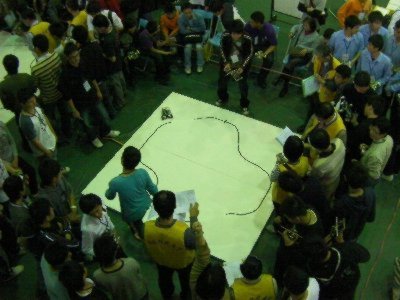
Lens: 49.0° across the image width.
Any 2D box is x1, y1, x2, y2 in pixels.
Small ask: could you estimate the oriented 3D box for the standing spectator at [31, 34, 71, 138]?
[{"bbox_3d":[-2.010,-0.882,6.289,0.600,1.680,0.450,-35,55,-25],"label":"standing spectator"}]

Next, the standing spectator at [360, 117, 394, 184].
[{"bbox_3d":[1.948,0.271,5.088,0.500,1.630,0.520,-10,48,-6],"label":"standing spectator"}]

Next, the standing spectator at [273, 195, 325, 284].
[{"bbox_3d":[0.939,0.991,4.498,0.500,1.620,0.520,-15,49,-10],"label":"standing spectator"}]

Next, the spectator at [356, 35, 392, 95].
[{"bbox_3d":[2.244,-0.835,5.979,0.520,1.680,0.430,10,48,12],"label":"spectator"}]

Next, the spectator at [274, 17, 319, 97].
[{"bbox_3d":[1.549,-1.438,6.872,0.560,1.260,0.780,31,55,28],"label":"spectator"}]

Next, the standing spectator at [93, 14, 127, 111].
[{"bbox_3d":[-1.329,-1.288,6.609,0.520,1.650,0.450,-26,51,-20],"label":"standing spectator"}]

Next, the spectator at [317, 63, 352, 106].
[{"bbox_3d":[1.730,-0.545,5.901,0.550,1.530,0.520,31,56,27],"label":"spectator"}]

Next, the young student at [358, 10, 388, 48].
[{"bbox_3d":[2.387,-1.264,6.433,0.500,1.650,0.400,10,49,12],"label":"young student"}]

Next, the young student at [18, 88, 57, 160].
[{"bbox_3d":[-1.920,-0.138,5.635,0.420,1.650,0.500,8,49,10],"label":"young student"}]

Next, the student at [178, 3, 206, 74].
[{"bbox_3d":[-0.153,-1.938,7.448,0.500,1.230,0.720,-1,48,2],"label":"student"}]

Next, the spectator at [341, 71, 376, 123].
[{"bbox_3d":[1.840,-0.297,5.507,0.450,1.660,0.520,-35,55,-27],"label":"spectator"}]

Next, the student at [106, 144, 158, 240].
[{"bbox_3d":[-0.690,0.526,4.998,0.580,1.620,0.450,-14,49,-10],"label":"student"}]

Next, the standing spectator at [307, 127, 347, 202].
[{"bbox_3d":[1.311,0.453,4.813,0.480,1.680,0.540,30,55,27],"label":"standing spectator"}]

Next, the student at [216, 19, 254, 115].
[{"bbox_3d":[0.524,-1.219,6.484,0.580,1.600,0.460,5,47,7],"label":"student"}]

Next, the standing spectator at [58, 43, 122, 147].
[{"bbox_3d":[-1.491,-0.753,6.133,0.480,1.700,0.600,29,56,26],"label":"standing spectator"}]

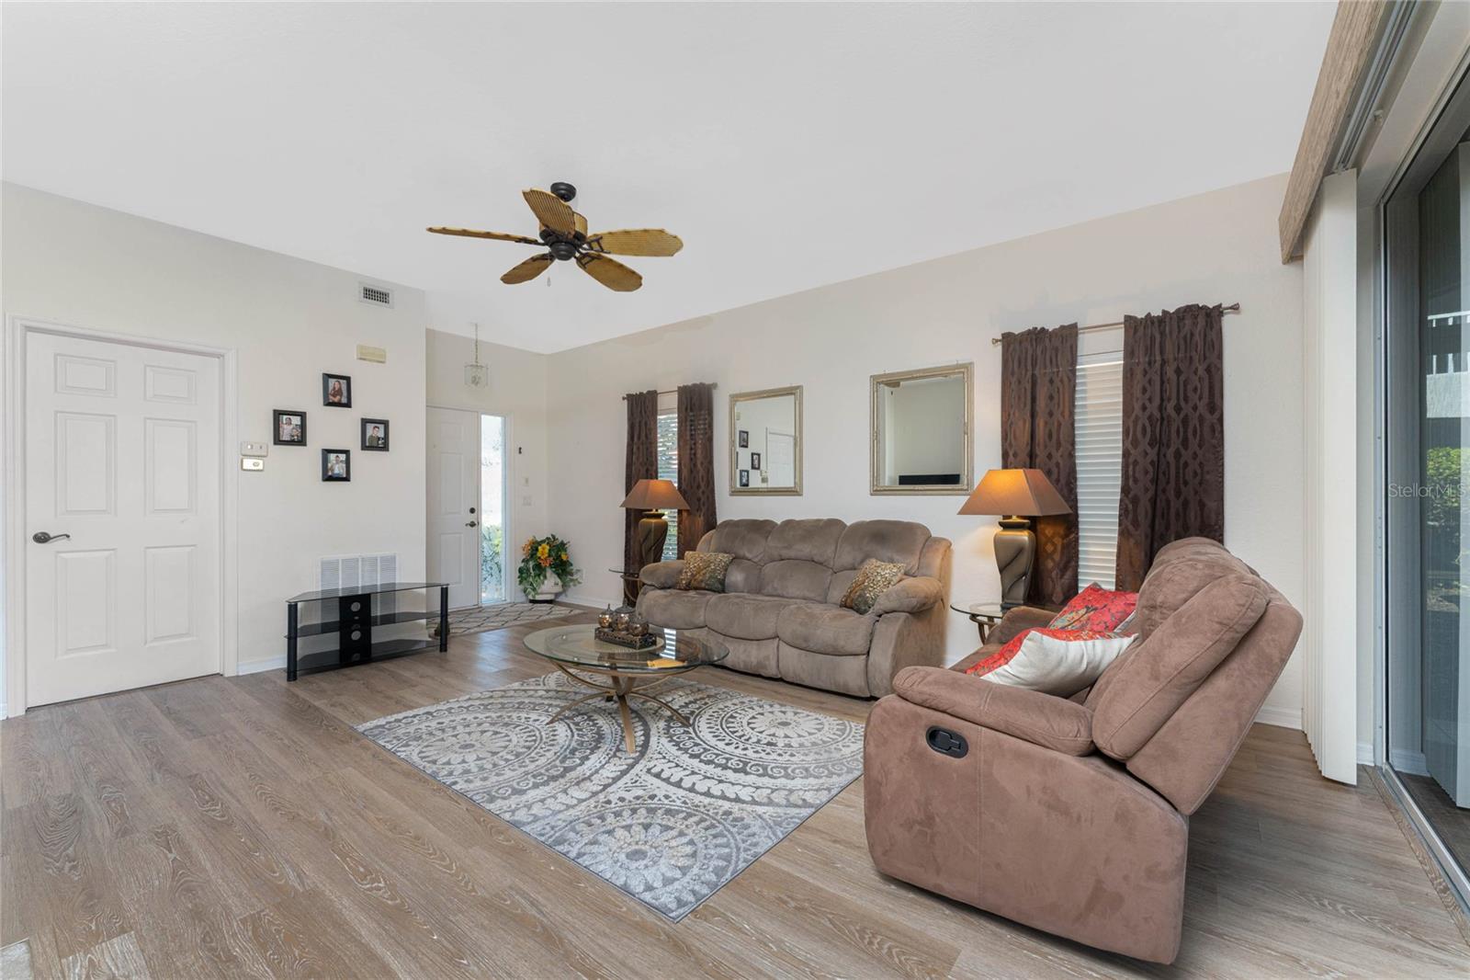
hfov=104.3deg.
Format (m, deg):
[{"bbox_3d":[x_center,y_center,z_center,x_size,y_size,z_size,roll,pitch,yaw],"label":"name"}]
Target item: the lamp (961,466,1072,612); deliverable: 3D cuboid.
[{"bbox_3d":[1.543,0.268,3.170,0.445,0.772,0.445,0,0,-45],"label":"lamp"}]

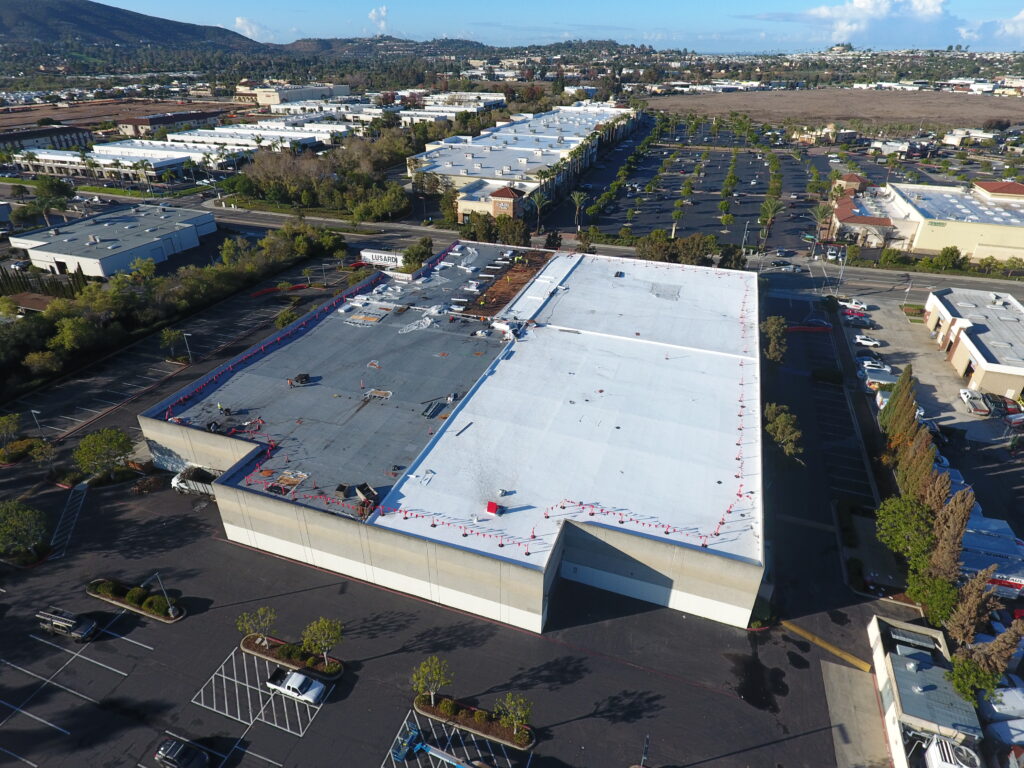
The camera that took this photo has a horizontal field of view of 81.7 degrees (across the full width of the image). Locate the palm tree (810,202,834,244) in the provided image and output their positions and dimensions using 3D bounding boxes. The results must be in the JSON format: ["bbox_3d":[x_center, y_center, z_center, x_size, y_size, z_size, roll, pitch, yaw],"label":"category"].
[{"bbox_3d":[87.594,-44.350,167.302,6.600,12.560,6.600,10,31,17],"label":"palm tree"}]

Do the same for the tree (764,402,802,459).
[{"bbox_3d":[34.542,8.858,76.788,5.600,8.400,5.600,10,31,17],"label":"tree"}]

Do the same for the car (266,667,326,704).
[{"bbox_3d":[-18.524,25.965,51.188,5.100,1.680,1.800,10,31,16],"label":"car"}]

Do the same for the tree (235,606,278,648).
[{"bbox_3d":[-23.080,22.753,54.039,3.500,4.500,3.500,10,31,17],"label":"tree"}]

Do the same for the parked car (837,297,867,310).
[{"bbox_3d":[75.220,-17.845,131.154,5.650,1.850,1.980,13,32,22],"label":"parked car"}]

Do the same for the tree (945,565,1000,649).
[{"bbox_3d":[41.244,20.174,53.016,3.500,10.000,3.500,10,31,17],"label":"tree"}]

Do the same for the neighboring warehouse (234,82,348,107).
[{"bbox_3d":[-244.834,-328.243,663.121,65.000,15.000,125.000,8,30,14],"label":"neighboring warehouse"}]

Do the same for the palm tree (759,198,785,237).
[{"bbox_3d":[72.961,-45.619,167.961,6.800,13.950,6.800,10,31,17],"label":"palm tree"}]

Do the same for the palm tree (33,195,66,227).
[{"bbox_3d":[-141.522,-51.480,180.709,9.000,10.300,9.000,10,31,17],"label":"palm tree"}]

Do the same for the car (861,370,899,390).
[{"bbox_3d":[61.223,0.179,98.295,5.700,2.650,2.250,12,31,19],"label":"car"}]

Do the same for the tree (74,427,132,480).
[{"bbox_3d":[-51.901,9.378,75.474,6.200,6.900,6.200,10,31,17],"label":"tree"}]

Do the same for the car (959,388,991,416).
[{"bbox_3d":[73.884,2.723,94.654,2.030,1.950,6.300,9,31,15],"label":"car"}]

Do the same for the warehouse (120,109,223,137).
[{"bbox_3d":[-237.783,-184.751,415.675,25.000,8.800,76.000,6,30,10],"label":"warehouse"}]

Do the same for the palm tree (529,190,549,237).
[{"bbox_3d":[7.956,-51.372,178.387,6.200,12.960,6.200,0,29,0],"label":"palm tree"}]

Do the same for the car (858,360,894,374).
[{"bbox_3d":[64.520,-2.868,104.739,4.500,1.650,1.830,12,32,20],"label":"car"}]

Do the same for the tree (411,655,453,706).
[{"bbox_3d":[-6.614,25.197,48.957,3.500,5.200,3.500,0,29,0],"label":"tree"}]

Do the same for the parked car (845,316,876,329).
[{"bbox_3d":[70.399,-12.366,119.742,4.900,1.600,1.850,10,31,17],"label":"parked car"}]

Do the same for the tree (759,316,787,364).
[{"bbox_3d":[41.487,-4.836,95.339,4.800,12.300,4.800,10,31,17],"label":"tree"}]

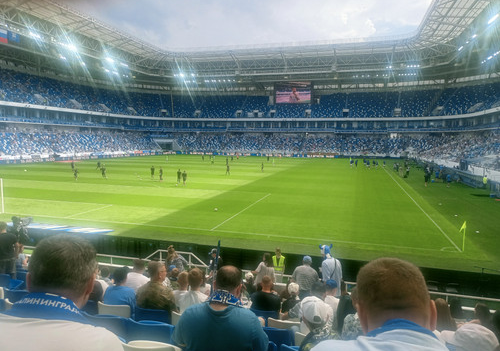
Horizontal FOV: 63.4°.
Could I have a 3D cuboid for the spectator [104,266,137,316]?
[{"bbox_3d":[-1.605,1.730,5.306,0.500,1.170,0.750,3,5,15],"label":"spectator"}]

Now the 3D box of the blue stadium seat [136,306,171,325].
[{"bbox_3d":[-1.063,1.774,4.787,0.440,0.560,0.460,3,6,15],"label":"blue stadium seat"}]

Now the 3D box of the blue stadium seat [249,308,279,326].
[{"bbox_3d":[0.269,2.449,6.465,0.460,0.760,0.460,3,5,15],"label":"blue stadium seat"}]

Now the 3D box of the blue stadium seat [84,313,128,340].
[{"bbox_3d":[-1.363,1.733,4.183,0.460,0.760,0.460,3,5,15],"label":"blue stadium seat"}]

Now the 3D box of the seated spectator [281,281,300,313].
[{"bbox_3d":[0.664,2.146,6.183,0.500,1.220,0.750,3,6,15],"label":"seated spectator"}]

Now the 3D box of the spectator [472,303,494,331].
[{"bbox_3d":[2.939,2.174,5.261,0.480,1.170,0.700,3,5,15],"label":"spectator"}]

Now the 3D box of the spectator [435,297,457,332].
[{"bbox_3d":[2.276,1.998,4.917,0.470,1.240,0.750,3,6,15],"label":"spectator"}]

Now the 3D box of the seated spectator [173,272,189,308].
[{"bbox_3d":[-0.923,1.958,5.996,0.420,1.210,0.680,3,5,15],"label":"seated spectator"}]

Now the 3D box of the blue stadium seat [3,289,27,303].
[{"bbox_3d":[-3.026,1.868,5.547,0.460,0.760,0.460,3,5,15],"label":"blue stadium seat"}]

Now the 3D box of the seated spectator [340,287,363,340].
[{"bbox_3d":[1.156,1.713,4.402,0.500,1.260,0.750,3,6,15],"label":"seated spectator"}]

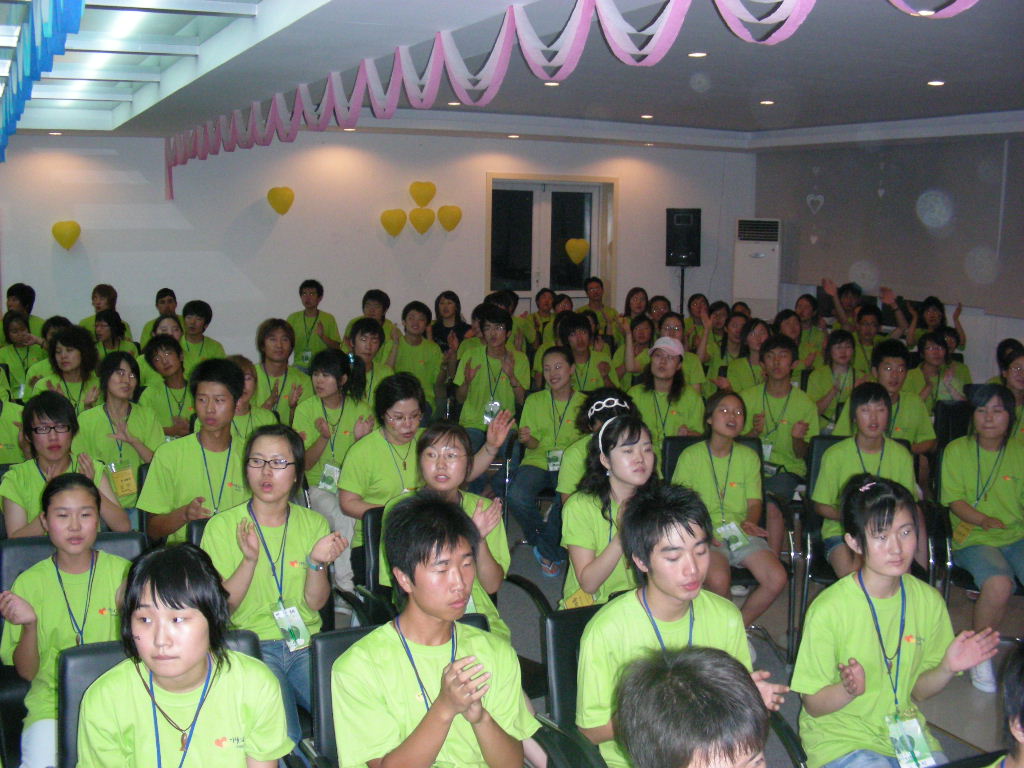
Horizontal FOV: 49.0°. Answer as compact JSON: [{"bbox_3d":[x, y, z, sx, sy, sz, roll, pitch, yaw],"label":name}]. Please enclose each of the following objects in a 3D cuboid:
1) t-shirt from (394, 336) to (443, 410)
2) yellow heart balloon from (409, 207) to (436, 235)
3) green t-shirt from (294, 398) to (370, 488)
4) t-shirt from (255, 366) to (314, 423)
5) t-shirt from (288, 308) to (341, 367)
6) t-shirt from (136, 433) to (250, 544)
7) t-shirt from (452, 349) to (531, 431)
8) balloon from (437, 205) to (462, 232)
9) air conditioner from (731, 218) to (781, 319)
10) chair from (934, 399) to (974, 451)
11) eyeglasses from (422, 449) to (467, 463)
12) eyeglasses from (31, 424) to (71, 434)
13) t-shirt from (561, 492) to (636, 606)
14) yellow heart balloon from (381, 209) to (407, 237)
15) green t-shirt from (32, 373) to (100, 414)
[{"bbox_3d":[-0.604,-0.054,7.187,0.390,0.490,0.240,1,9,-2],"label":"t-shirt"},{"bbox_3d":[-0.878,-1.585,10.961,0.250,0.260,0.170,-2,9,-23],"label":"yellow heart balloon"},{"bbox_3d":[-0.804,0.287,5.035,0.390,0.460,0.250,0,9,-7],"label":"green t-shirt"},{"bbox_3d":[-1.207,0.146,5.887,0.410,0.490,0.250,0,9,-10],"label":"t-shirt"},{"bbox_3d":[-1.535,-0.339,8.736,0.410,0.480,0.240,1,9,-4],"label":"t-shirt"},{"bbox_3d":[-1.116,0.448,4.193,0.500,0.560,0.290,-1,9,-15],"label":"t-shirt"},{"bbox_3d":[-0.115,0.031,6.300,0.430,0.490,0.270,0,9,-12],"label":"t-shirt"},{"bbox_3d":[-0.653,-1.730,11.750,0.250,0.280,0.130,-3,10,-25],"label":"balloon"},{"bbox_3d":[2.577,-0.886,12.029,0.480,1.730,0.300,2,9,2],"label":"air conditioner"},{"bbox_3d":[2.595,0.592,6.186,0.540,0.910,0.570,1,9,0],"label":"chair"},{"bbox_3d":[-0.217,0.217,3.637,0.138,0.042,0.140,1,9,-2],"label":"eyeglasses"},{"bbox_3d":[-1.591,0.145,3.885,0.138,0.038,0.140,-2,9,-20],"label":"eyeglasses"},{"bbox_3d":[0.307,0.558,3.536,0.370,0.470,0.240,-7,12,-42],"label":"t-shirt"},{"bbox_3d":[-1.120,-1.529,10.640,0.255,0.270,0.150,-3,10,-25],"label":"yellow heart balloon"},{"bbox_3d":[-2.283,0.126,5.800,0.420,0.480,0.270,-2,9,-22],"label":"green t-shirt"}]

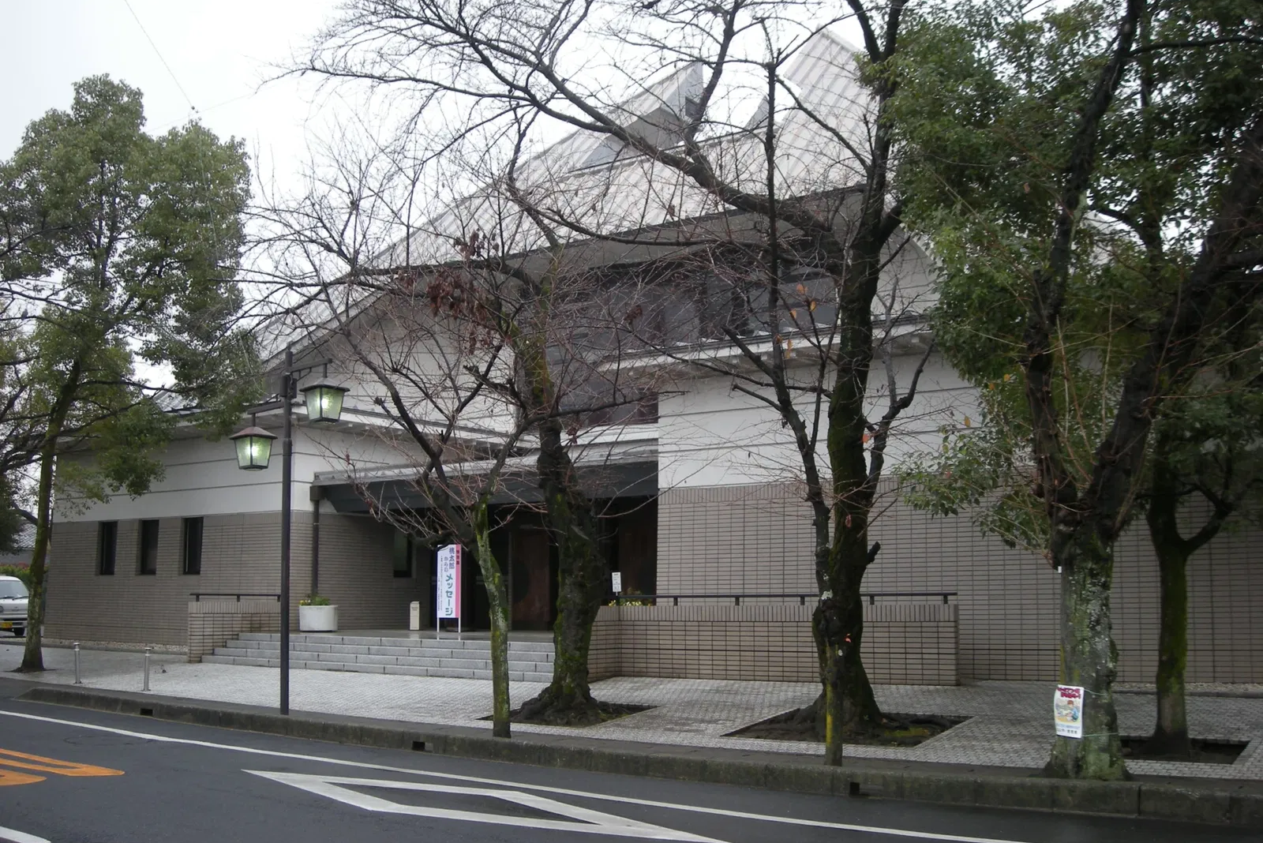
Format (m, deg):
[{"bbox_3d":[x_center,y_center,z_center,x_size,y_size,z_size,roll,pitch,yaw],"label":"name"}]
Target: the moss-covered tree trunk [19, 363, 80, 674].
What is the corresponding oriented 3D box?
[{"bbox_3d":[-10.103,1.663,22.187,0.653,5.339,0.600,4,-9,-24],"label":"moss-covered tree trunk"}]

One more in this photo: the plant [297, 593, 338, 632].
[{"bbox_3d":[-6.559,4.009,26.704,0.798,0.764,0.798,2,-8,-14],"label":"plant"}]

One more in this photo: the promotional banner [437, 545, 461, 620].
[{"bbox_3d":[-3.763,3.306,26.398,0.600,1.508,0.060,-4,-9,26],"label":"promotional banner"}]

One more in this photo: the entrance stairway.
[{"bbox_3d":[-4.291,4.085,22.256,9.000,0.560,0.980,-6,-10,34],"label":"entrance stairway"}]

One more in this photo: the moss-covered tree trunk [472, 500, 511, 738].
[{"bbox_3d":[-1.429,1.999,13.049,0.359,2.374,0.300,1,-8,-6],"label":"moss-covered tree trunk"}]

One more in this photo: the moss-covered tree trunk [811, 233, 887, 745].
[{"bbox_3d":[2.342,0.655,13.439,0.760,5.269,0.660,-1,-8,10],"label":"moss-covered tree trunk"}]

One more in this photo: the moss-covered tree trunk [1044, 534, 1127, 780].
[{"bbox_3d":[3.379,1.746,9.600,0.570,1.777,0.550,-3,-8,19],"label":"moss-covered tree trunk"}]

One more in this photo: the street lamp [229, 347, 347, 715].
[{"bbox_3d":[-4.130,1.252,15.174,1.900,4.350,0.450,-7,-11,41],"label":"street lamp"}]

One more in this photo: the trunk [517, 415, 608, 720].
[{"bbox_3d":[-0.824,1.762,15.203,1.094,3.506,0.950,0,-8,-3],"label":"trunk"}]

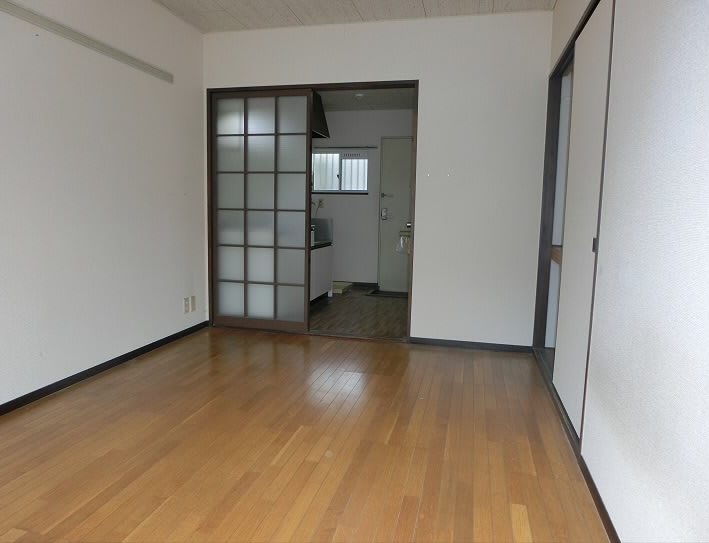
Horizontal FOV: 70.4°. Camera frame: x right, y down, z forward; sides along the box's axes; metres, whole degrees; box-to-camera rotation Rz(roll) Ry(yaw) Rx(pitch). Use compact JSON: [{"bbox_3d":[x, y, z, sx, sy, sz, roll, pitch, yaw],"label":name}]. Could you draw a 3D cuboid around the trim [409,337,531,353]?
[{"bbox_3d":[0.865,0.552,3.782,0.900,0.047,0.018,3,7,13],"label":"trim"}]

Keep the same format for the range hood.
[{"bbox_3d":[-0.608,-1.710,5.411,0.550,0.470,0.620,3,7,13],"label":"range hood"}]

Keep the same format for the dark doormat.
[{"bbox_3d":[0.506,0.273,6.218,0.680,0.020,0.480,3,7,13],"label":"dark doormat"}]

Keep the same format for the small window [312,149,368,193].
[{"bbox_3d":[-0.193,-1.340,6.765,0.780,0.560,0.090,3,7,13],"label":"small window"}]

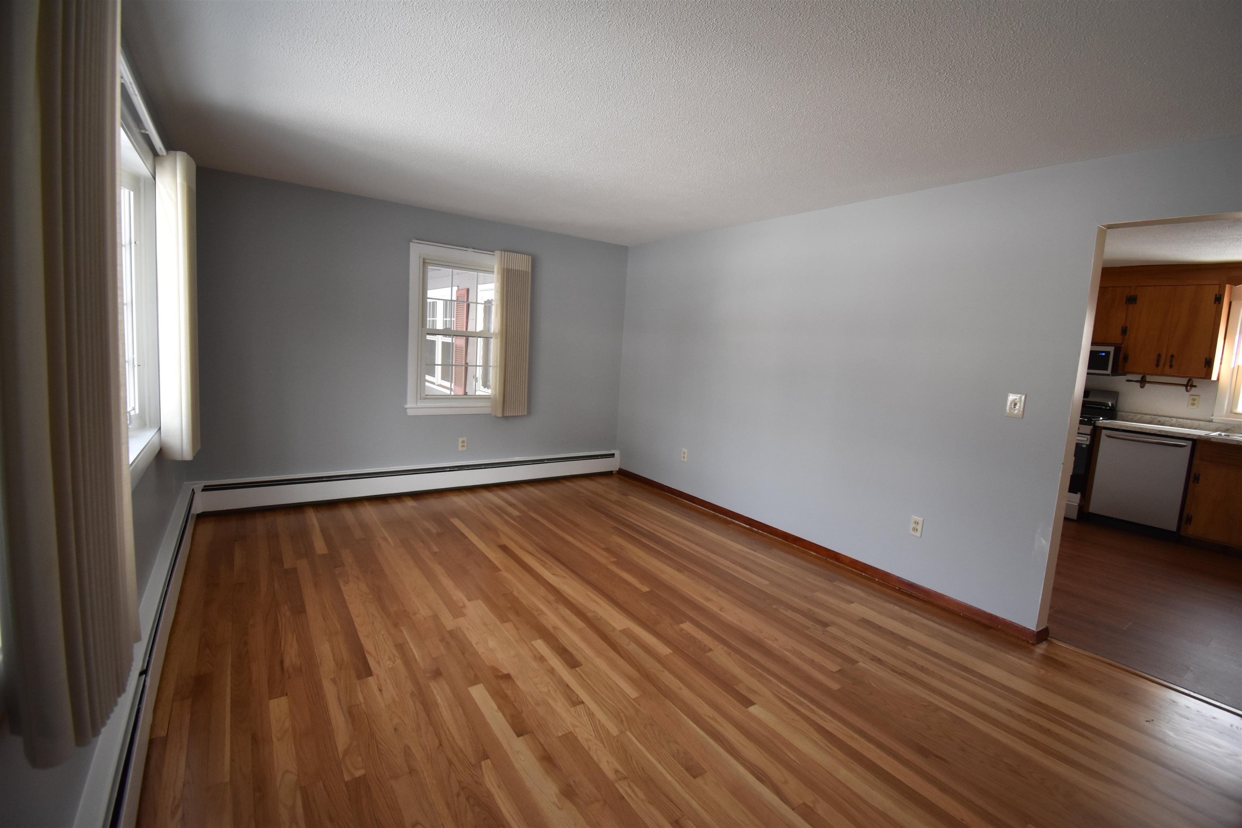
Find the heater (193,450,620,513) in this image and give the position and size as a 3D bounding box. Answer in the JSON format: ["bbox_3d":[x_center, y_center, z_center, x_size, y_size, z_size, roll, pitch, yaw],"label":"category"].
[{"bbox_3d":[-1.513,0.559,4.720,3.683,0.220,0.075,-2,9,-36],"label":"heater"}]

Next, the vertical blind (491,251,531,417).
[{"bbox_3d":[-1.021,-0.716,4.784,0.329,1.461,0.110,-2,9,-36],"label":"vertical blind"}]

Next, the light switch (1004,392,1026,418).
[{"bbox_3d":[2.069,-0.044,2.712,0.012,0.120,0.075,-2,9,-36],"label":"light switch"}]

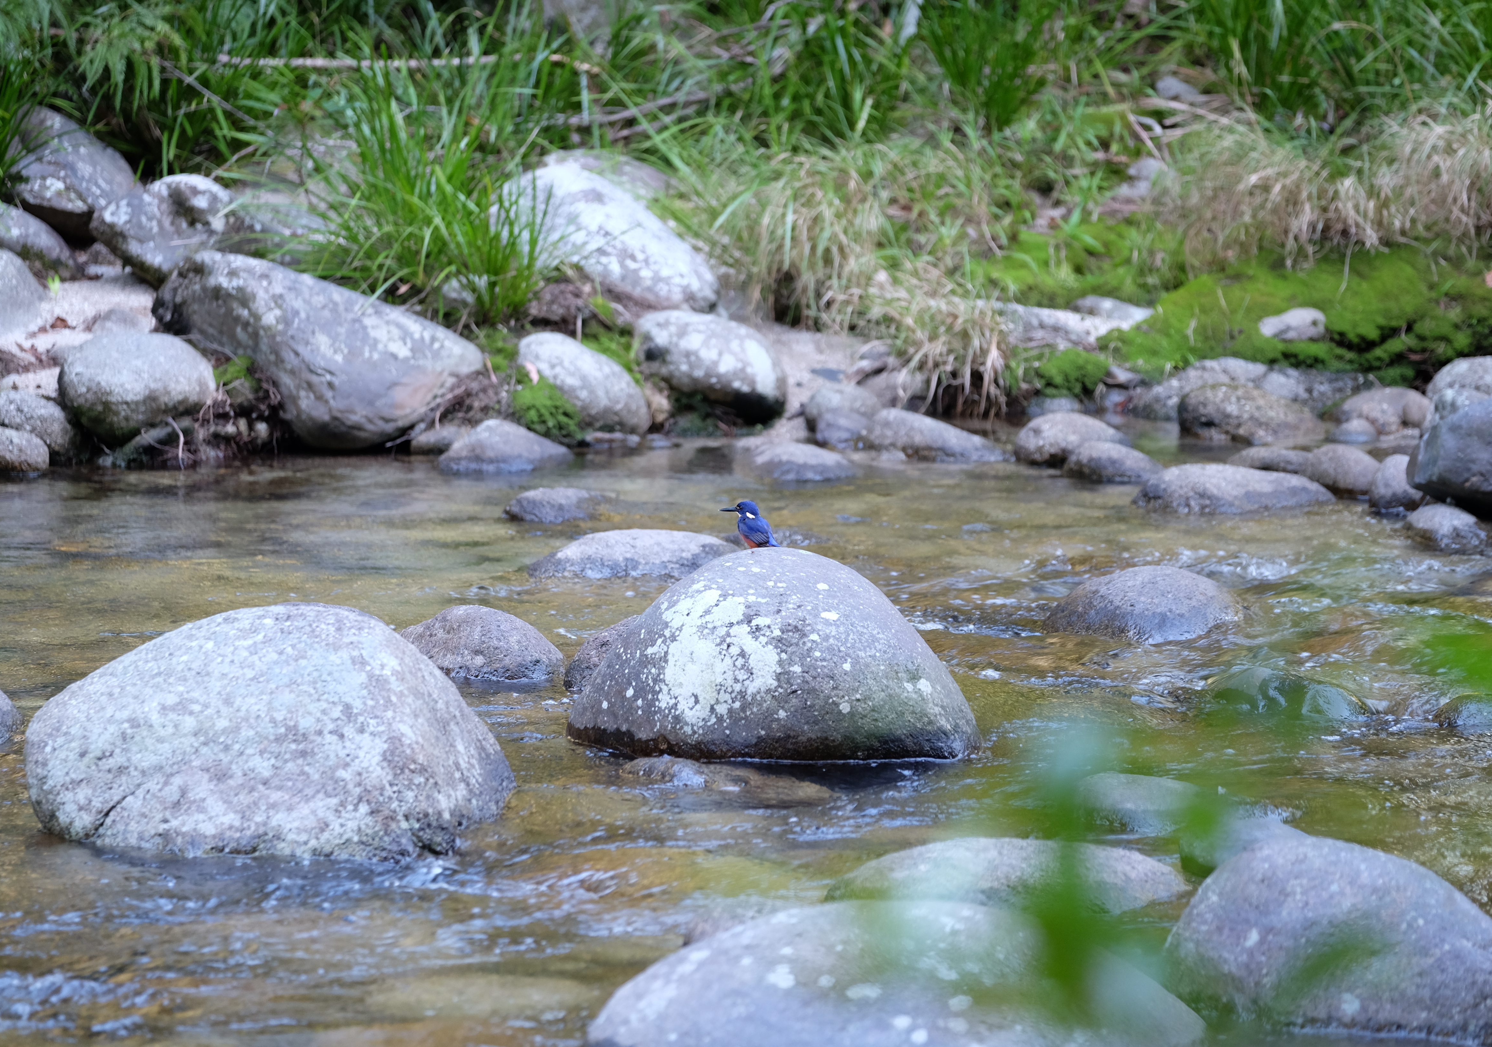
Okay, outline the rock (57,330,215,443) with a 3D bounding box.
[{"bbox_3d":[-1.677,-0.371,25.200,0.435,0.297,0.330,0,6,0],"label":"rock"}]

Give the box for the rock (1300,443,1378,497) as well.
[{"bbox_3d":[1.536,-0.138,23.700,0.213,0.131,0.181,0,5,0],"label":"rock"}]

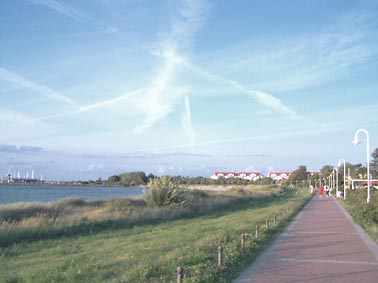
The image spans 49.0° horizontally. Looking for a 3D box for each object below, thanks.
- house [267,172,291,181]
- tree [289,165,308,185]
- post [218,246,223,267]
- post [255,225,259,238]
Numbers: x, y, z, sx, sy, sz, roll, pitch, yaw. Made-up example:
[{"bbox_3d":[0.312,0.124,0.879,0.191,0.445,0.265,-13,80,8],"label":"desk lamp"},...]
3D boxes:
[{"bbox_3d":[85.725,36.195,395.000,21.500,13.500,13.000,0,-6,0],"label":"house"},{"bbox_3d":[71.293,22.006,270.000,13.000,14.000,12.000,0,-6,0],"label":"tree"},{"bbox_3d":[0.648,2.369,8.500,0.090,0.460,0.090,0,-6,0],"label":"post"},{"bbox_3d":[2.060,2.753,12.600,0.090,0.460,0.090,0,-6,0],"label":"post"}]

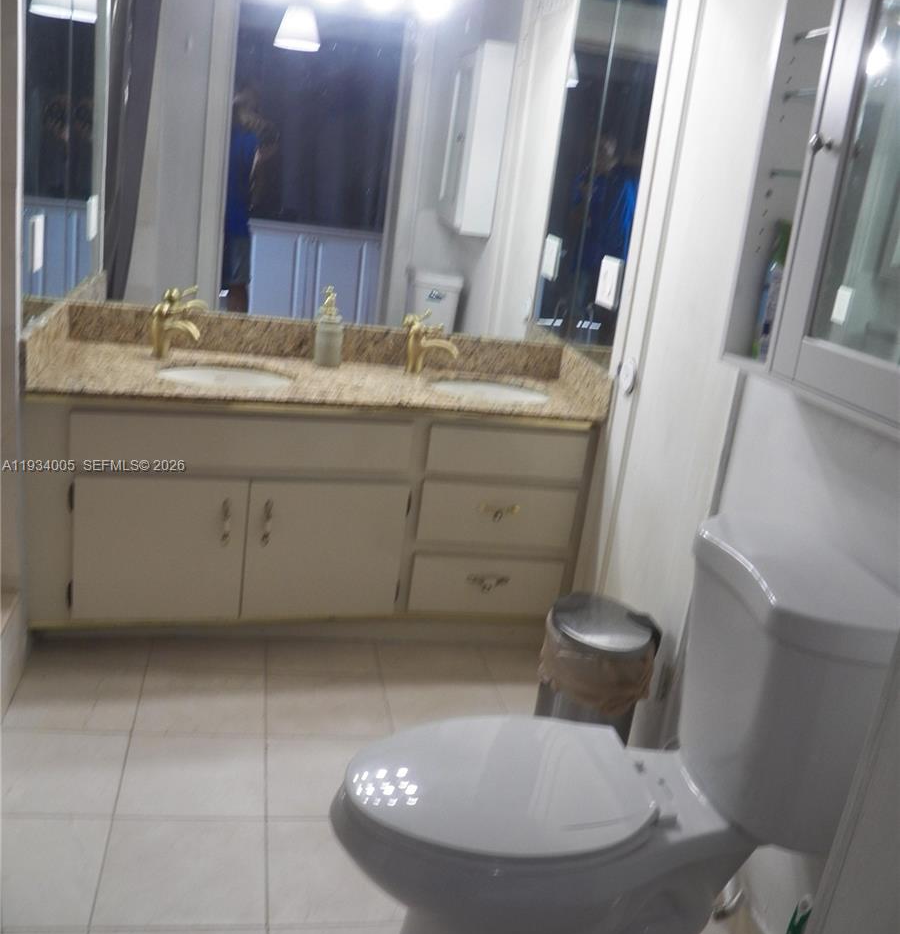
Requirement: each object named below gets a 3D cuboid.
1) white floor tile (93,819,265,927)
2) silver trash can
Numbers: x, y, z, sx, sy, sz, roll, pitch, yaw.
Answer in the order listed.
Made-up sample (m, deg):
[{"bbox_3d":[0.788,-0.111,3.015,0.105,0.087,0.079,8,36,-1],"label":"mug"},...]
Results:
[{"bbox_3d":[-0.500,0.766,1.842,0.303,0.010,0.294,5,17,-12],"label":"white floor tile"},{"bbox_3d":[0.356,0.534,2.442,0.265,0.318,0.245,8,17,-2],"label":"silver trash can"}]

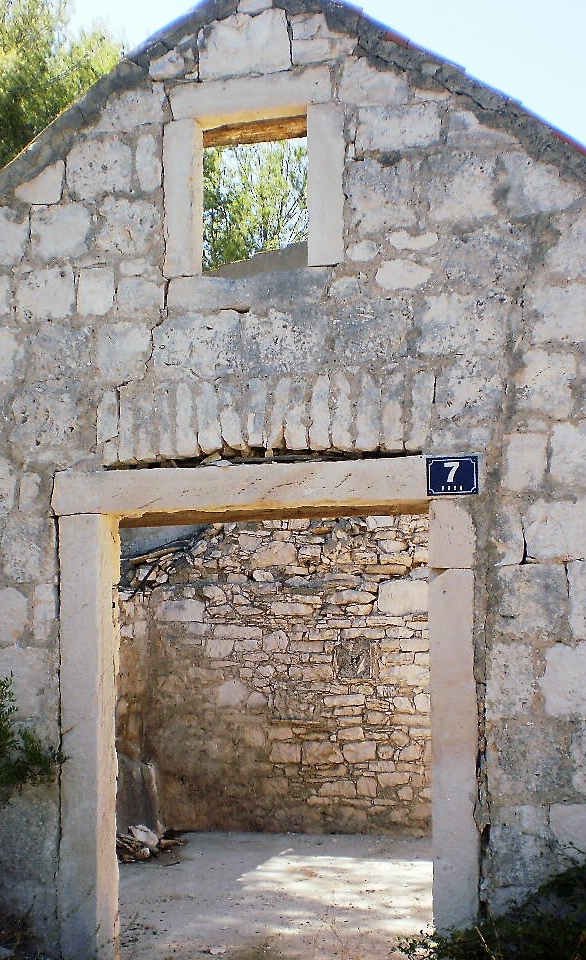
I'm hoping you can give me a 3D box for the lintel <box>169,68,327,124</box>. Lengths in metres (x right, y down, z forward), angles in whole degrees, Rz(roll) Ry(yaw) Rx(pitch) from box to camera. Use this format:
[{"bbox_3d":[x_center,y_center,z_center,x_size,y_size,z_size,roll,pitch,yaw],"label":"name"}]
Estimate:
[{"bbox_3d":[-0.180,-1.788,6.640,0.782,0.189,0.190,-3,-9,15],"label":"lintel"}]

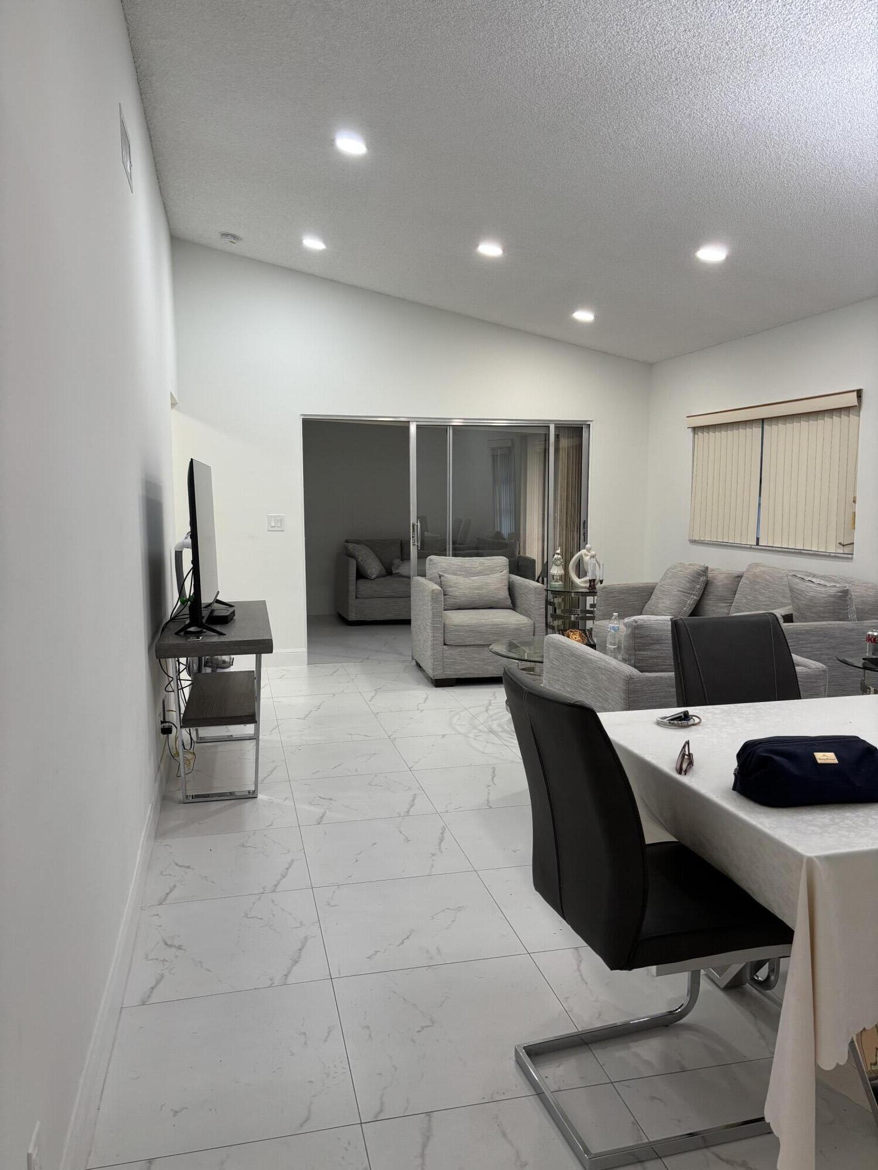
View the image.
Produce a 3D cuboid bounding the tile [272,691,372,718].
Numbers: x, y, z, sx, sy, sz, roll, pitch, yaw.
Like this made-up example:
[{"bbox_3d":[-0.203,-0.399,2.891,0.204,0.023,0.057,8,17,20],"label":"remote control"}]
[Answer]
[{"bbox_3d":[-0.775,0.804,5.837,0.605,0.012,0.605,-2,6,-13],"label":"tile"}]

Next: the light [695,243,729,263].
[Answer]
[{"bbox_3d":[1.490,-1.804,4.804,0.172,0.020,0.172,10,4,-14],"label":"light"}]

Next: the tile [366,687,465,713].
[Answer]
[{"bbox_3d":[-0.186,0.788,5.974,0.605,0.012,0.605,-2,6,-13],"label":"tile"}]

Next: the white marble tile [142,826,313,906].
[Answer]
[{"bbox_3d":[-0.804,1.071,3.378,0.581,0.010,0.604,-2,6,-13],"label":"white marble tile"}]

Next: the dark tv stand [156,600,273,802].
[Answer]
[{"bbox_3d":[-1.116,0.554,4.498,0.490,0.765,1.410,-2,6,-13],"label":"dark tv stand"}]

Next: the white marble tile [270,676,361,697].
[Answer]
[{"bbox_3d":[-0.917,0.739,6.435,0.606,0.010,0.604,-2,6,-13],"label":"white marble tile"}]

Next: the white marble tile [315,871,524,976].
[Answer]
[{"bbox_3d":[-0.087,1.108,2.907,0.605,0.012,0.605,-2,6,-13],"label":"white marble tile"}]

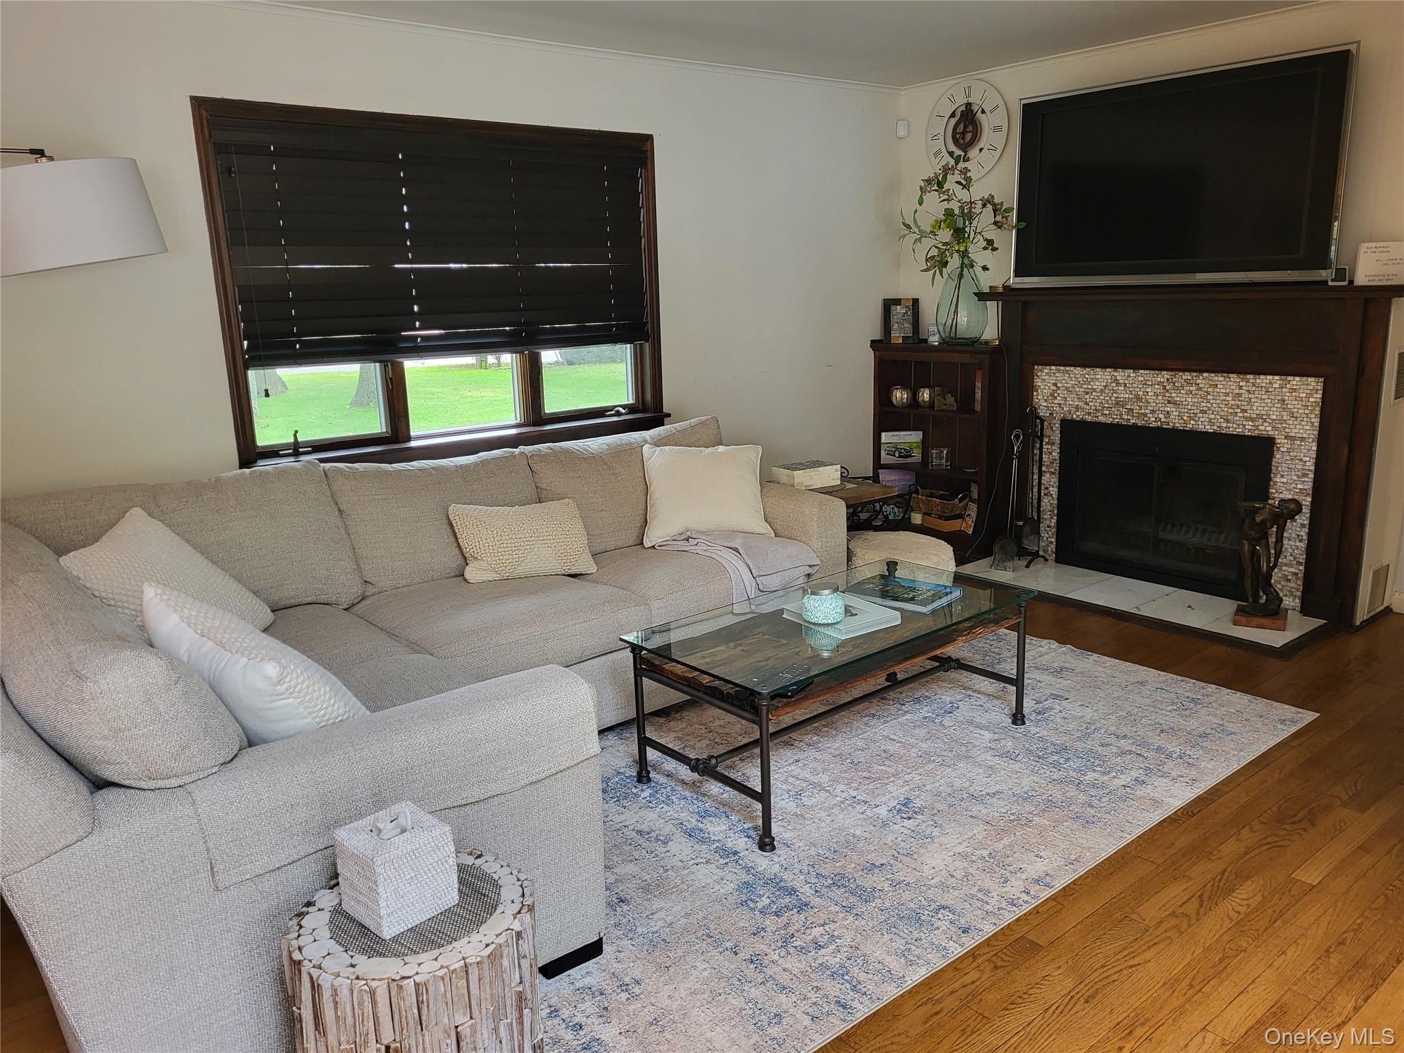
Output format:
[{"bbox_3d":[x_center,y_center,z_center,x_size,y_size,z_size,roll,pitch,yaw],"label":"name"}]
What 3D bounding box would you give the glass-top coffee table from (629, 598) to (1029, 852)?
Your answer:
[{"bbox_3d":[0.430,0.492,3.225,1.193,0.415,0.568,-12,16,-38],"label":"glass-top coffee table"}]

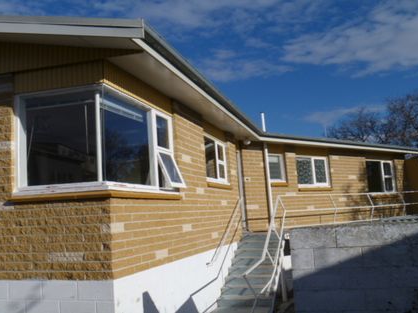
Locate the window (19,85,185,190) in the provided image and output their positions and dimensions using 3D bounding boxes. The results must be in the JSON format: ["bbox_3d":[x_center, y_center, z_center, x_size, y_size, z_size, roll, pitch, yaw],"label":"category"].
[{"bbox_3d":[-1.399,-0.076,6.309,1.322,1.215,2.040,-5,-7,16],"label":"window"}]

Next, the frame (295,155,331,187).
[{"bbox_3d":[3.072,0.459,13.440,1.500,0.881,0.120,3,-9,-39],"label":"frame"}]

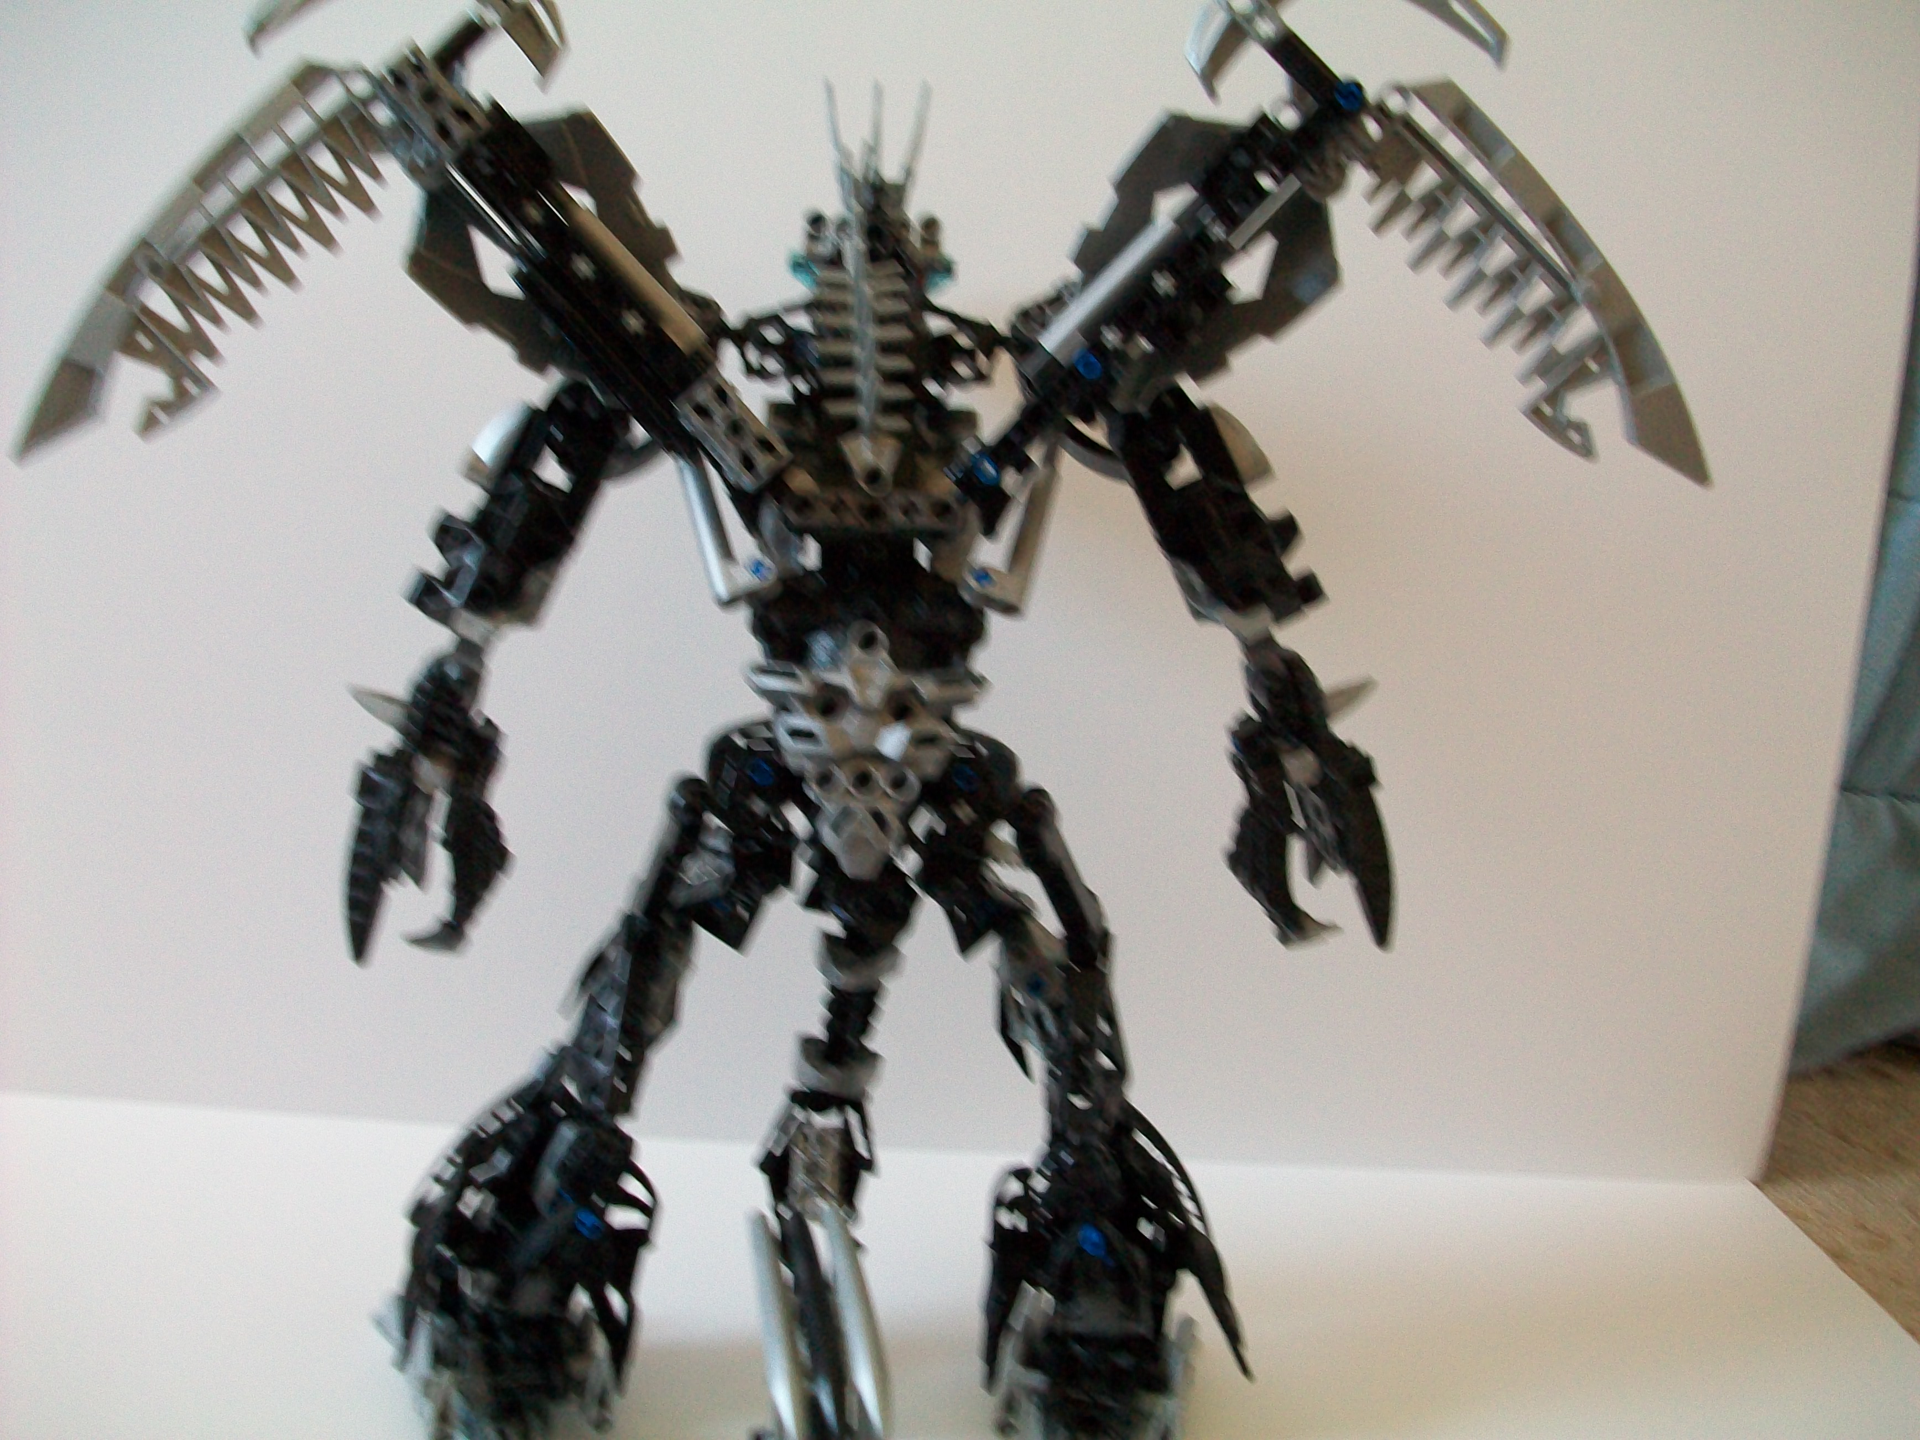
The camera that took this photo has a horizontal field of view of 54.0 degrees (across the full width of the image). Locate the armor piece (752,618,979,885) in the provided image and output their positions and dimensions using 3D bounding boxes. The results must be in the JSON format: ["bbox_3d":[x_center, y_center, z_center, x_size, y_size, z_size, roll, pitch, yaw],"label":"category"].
[{"bbox_3d":[-0.020,0.006,0.411,0.049,0.053,0.025,2,10,-1],"label":"armor piece"}]

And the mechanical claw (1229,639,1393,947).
[{"bbox_3d":[0.078,0.016,0.425,0.034,0.065,0.031,2,10,-1],"label":"mechanical claw"}]

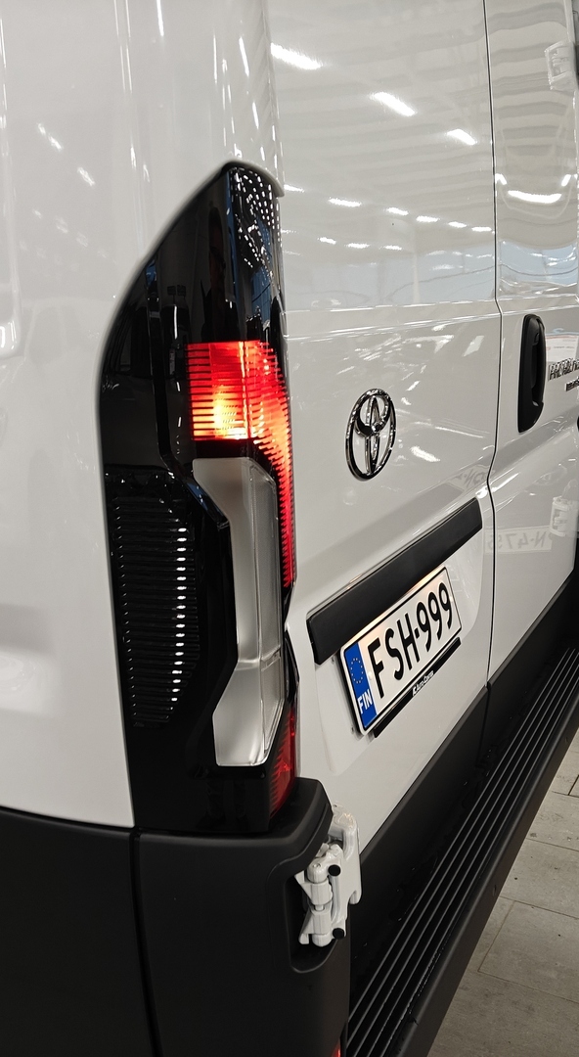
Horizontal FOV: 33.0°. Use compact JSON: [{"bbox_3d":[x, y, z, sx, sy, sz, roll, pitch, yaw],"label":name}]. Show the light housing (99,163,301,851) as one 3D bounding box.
[{"bbox_3d":[-0.066,-0.005,0.924,0.138,0.625,0.170,5,15,26],"label":"light housing"}]

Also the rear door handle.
[{"bbox_3d":[0.477,-0.303,1.890,0.050,0.220,0.140,5,15,26],"label":"rear door handle"}]

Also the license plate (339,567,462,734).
[{"bbox_3d":[0.172,0.163,1.450,0.015,0.118,0.442,-11,8,29],"label":"license plate"}]

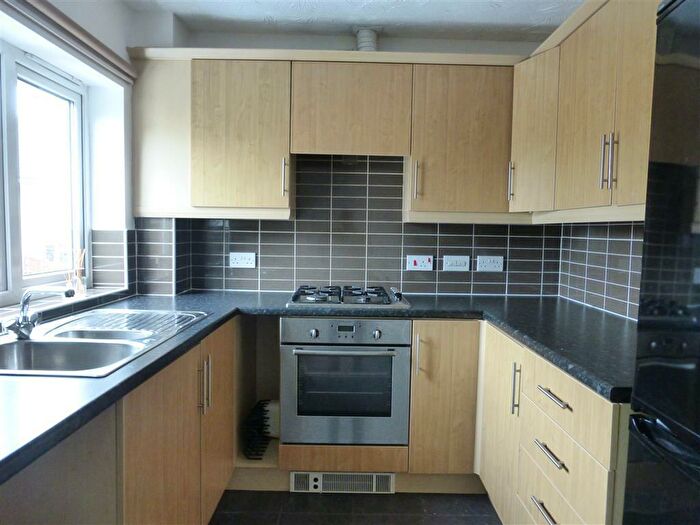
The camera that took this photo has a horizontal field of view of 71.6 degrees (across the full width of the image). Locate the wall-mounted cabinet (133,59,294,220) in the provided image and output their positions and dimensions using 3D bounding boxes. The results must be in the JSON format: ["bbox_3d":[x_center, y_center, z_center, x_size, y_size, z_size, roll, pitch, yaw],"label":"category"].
[{"bbox_3d":[-0.679,-0.616,2.579,0.775,0.774,0.360,1,4,0],"label":"wall-mounted cabinet"}]

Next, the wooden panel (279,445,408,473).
[{"bbox_3d":[-0.027,0.908,2.259,0.595,0.117,0.022,1,4,0],"label":"wooden panel"}]

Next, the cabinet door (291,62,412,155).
[{"bbox_3d":[0.007,-0.757,2.405,0.597,0.446,0.022,1,4,0],"label":"cabinet door"}]

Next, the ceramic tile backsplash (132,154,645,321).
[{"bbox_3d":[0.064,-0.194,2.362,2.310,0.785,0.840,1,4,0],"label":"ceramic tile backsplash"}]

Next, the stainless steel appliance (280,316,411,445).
[{"bbox_3d":[-0.022,0.535,2.479,0.595,0.590,0.570,1,4,0],"label":"stainless steel appliance"}]

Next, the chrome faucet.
[{"bbox_3d":[-0.933,0.154,1.474,0.185,0.152,0.135,2,4,12],"label":"chrome faucet"}]

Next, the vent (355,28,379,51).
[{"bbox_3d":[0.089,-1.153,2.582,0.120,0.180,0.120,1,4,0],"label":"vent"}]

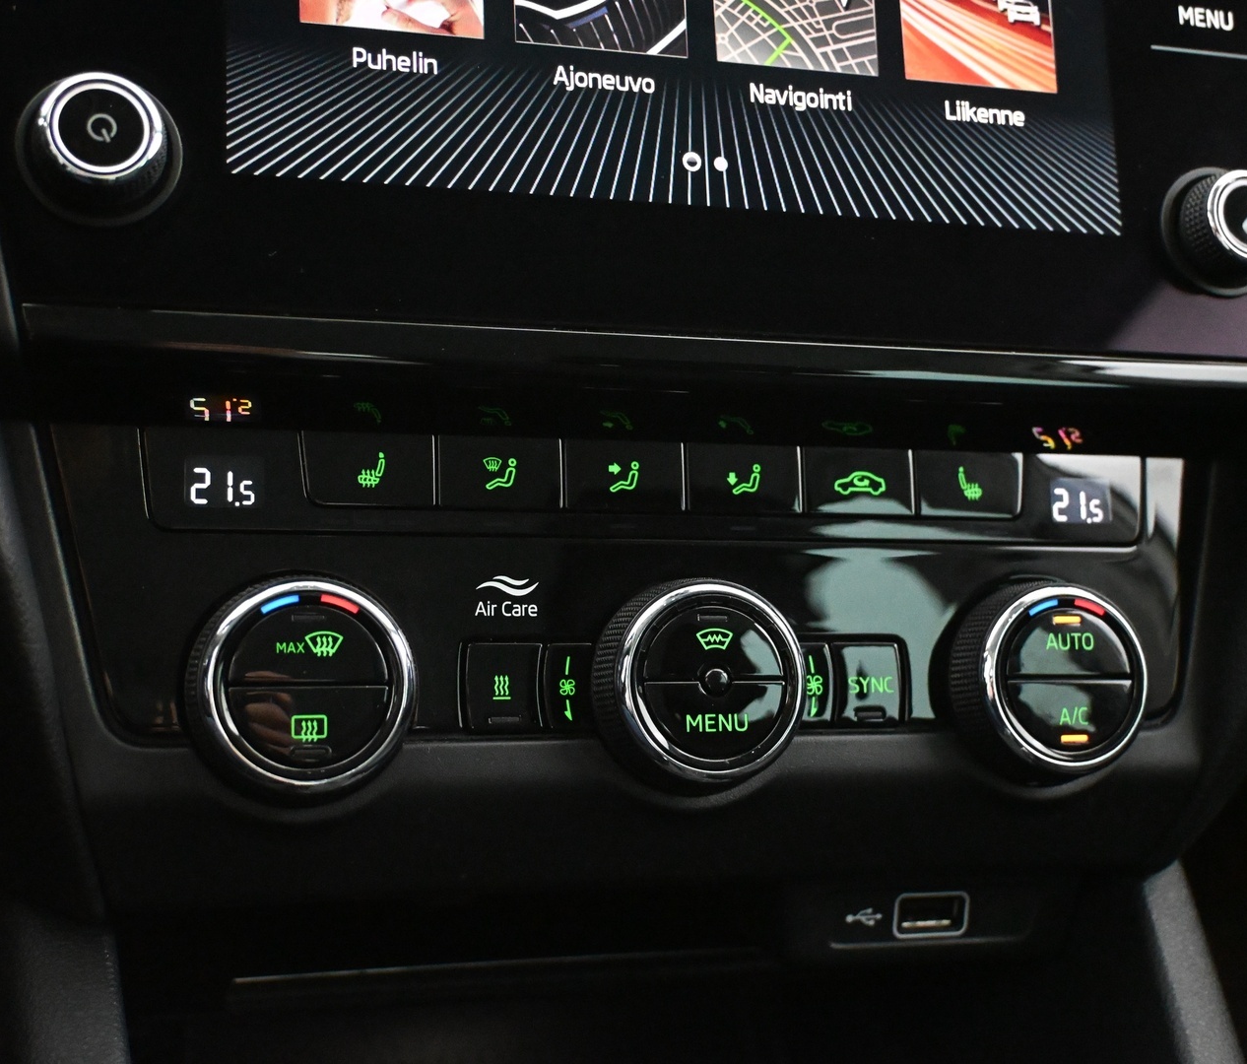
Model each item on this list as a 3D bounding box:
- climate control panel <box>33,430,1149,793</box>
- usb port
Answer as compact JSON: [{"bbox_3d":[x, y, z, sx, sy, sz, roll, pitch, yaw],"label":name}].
[{"bbox_3d":[0.013,0.012,0.341,0.228,0.069,0.025,1,-9,-17],"label":"climate control panel"},{"bbox_3d":[0.060,0.076,0.366,0.016,0.009,0.007,1,8,-17],"label":"usb port"}]

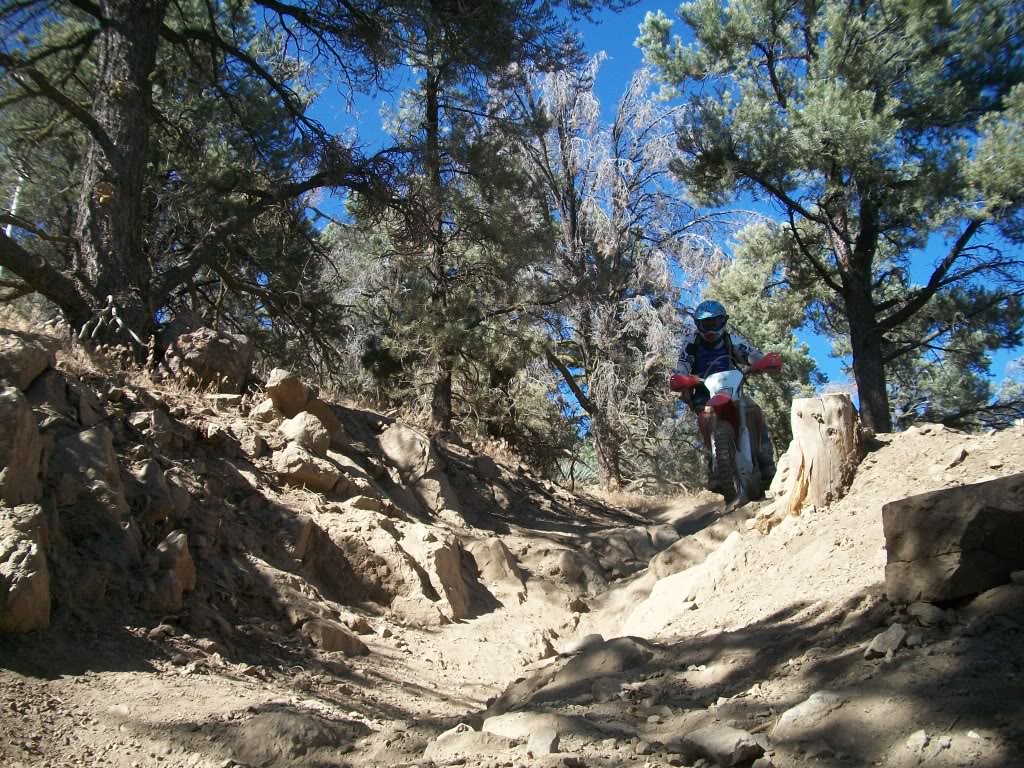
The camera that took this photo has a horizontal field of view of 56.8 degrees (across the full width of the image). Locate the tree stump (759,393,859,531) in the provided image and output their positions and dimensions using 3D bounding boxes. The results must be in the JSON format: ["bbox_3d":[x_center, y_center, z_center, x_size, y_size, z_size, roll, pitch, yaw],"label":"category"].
[{"bbox_3d":[1.939,0.510,6.150,0.620,0.840,0.520,-3,-8,18],"label":"tree stump"}]

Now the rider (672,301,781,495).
[{"bbox_3d":[1.571,0.092,7.000,0.780,1.360,0.800,-4,-9,24],"label":"rider"}]

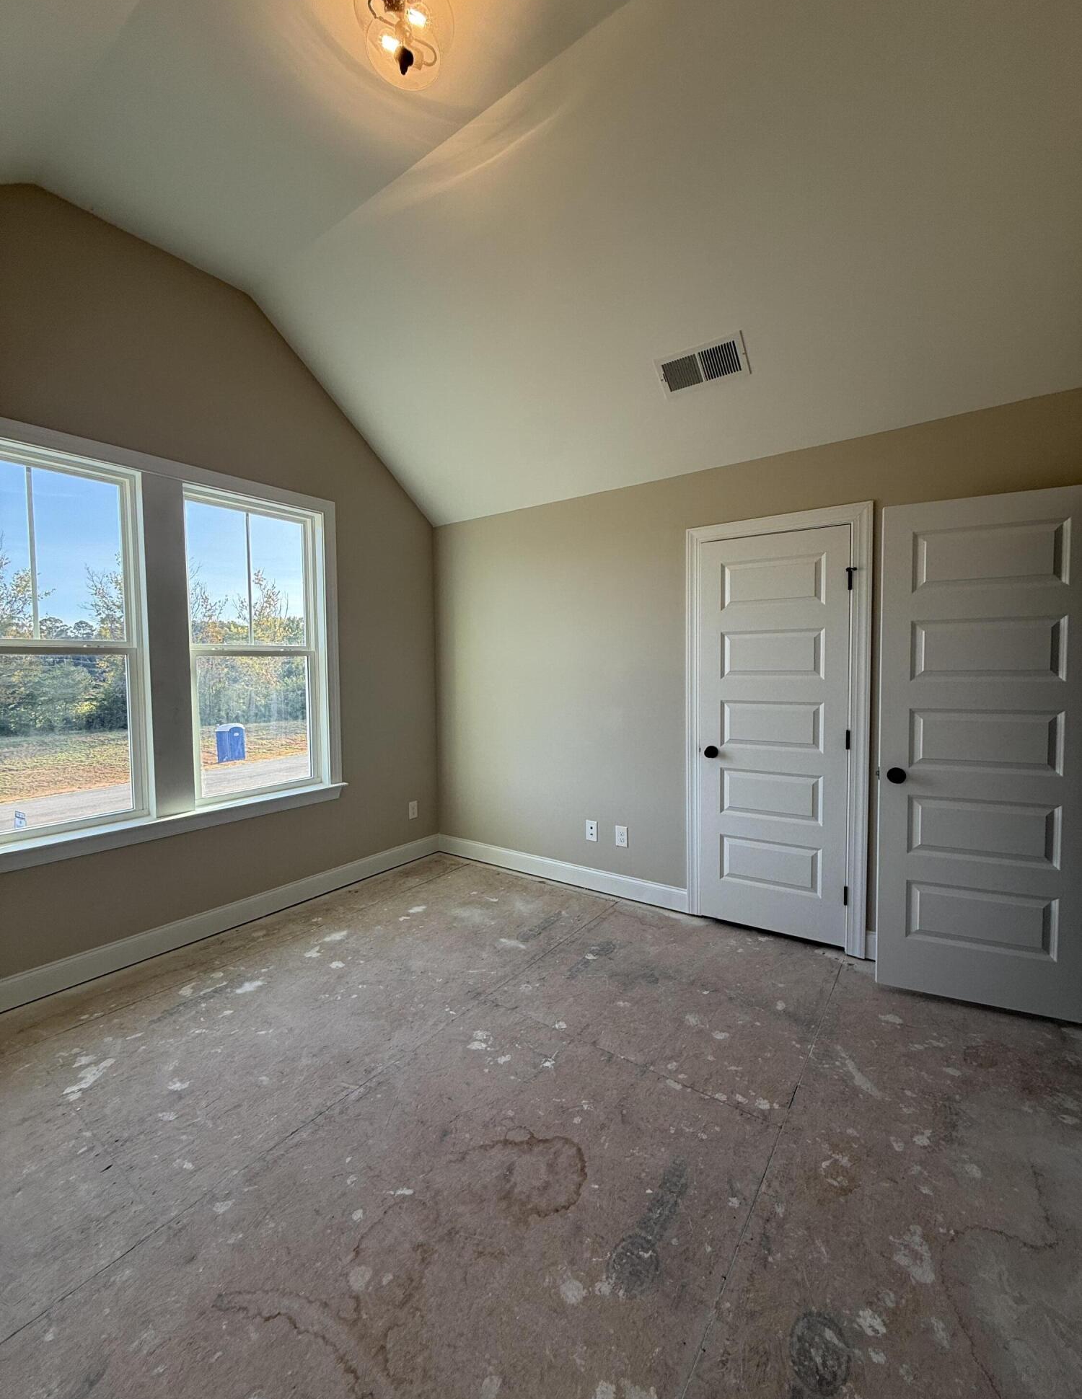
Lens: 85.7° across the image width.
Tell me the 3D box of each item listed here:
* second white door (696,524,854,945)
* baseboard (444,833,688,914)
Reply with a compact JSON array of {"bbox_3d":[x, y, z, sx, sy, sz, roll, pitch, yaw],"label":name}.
[{"bbox_3d":[1.181,0.187,3.007,0.723,2.032,0.040,2,4,36],"label":"second white door"},{"bbox_3d":[0.033,1.112,3.868,1.971,0.137,0.020,2,4,36],"label":"baseboard"}]

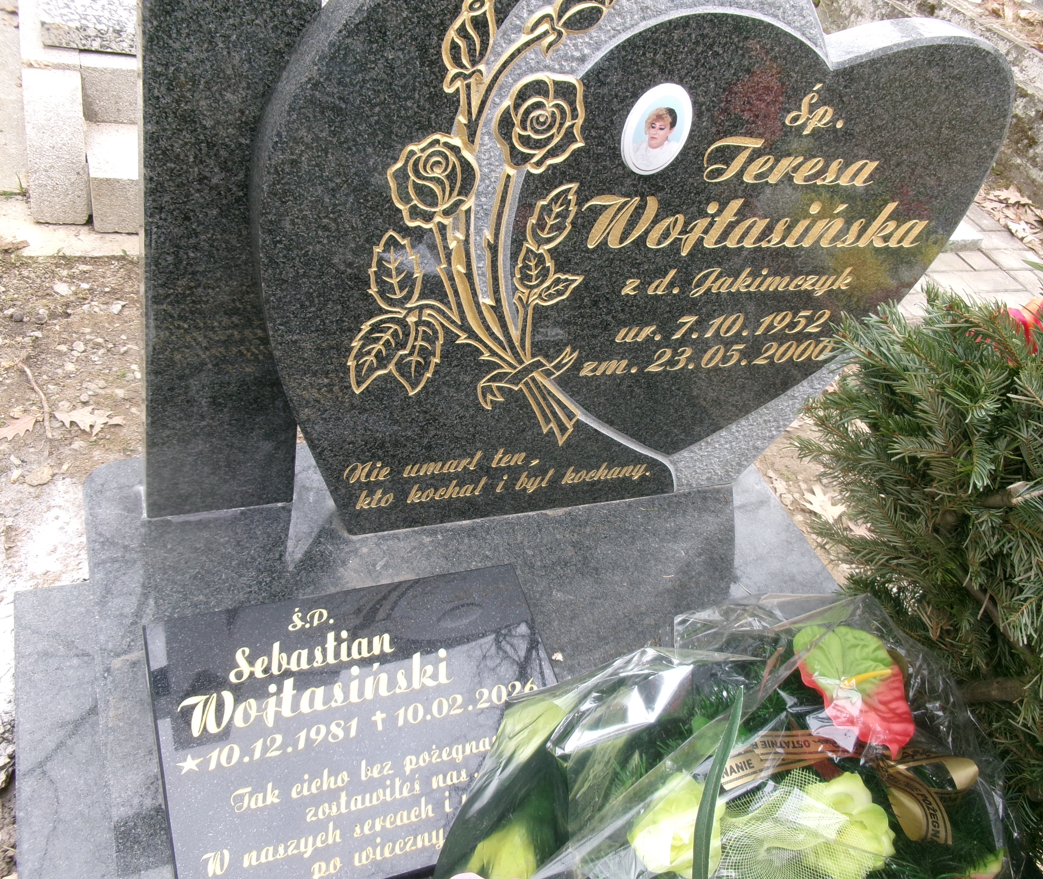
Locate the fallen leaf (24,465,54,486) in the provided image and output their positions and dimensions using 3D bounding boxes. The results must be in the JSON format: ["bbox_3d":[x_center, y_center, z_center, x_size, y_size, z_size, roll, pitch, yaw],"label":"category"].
[{"bbox_3d":[-0.720,0.055,1.420,0.033,0.009,0.042,35,45,22],"label":"fallen leaf"}]

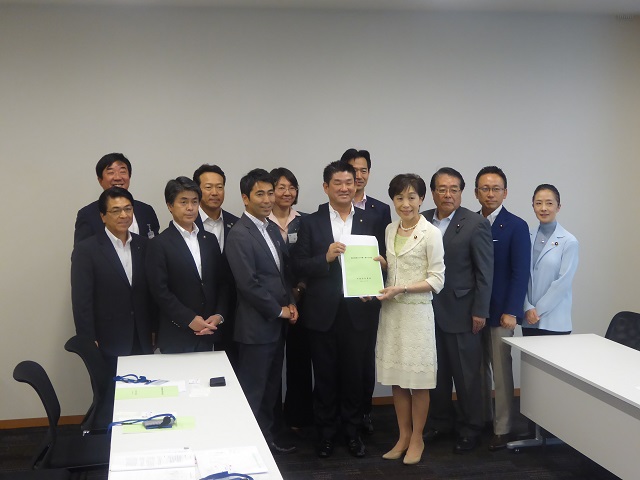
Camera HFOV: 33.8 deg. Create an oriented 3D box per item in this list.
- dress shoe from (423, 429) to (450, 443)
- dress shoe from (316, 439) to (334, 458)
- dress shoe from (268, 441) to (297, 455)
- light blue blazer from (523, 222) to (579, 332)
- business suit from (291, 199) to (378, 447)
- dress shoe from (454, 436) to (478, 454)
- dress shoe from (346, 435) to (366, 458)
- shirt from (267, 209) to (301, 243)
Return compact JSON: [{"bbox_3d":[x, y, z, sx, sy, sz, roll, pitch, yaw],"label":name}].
[{"bbox_3d":[0.704,1.193,6.600,0.105,0.105,0.280,3,6,39],"label":"dress shoe"},{"bbox_3d":[0.035,1.224,6.344,0.105,0.105,0.285,0,5,10],"label":"dress shoe"},{"bbox_3d":[-0.257,1.222,6.426,0.105,0.105,0.280,-4,6,-37],"label":"dress shoe"},{"bbox_3d":[1.424,0.236,6.537,0.390,0.688,0.250,1,5,25],"label":"light blue blazer"},{"bbox_3d":[0.096,0.501,6.291,0.520,1.446,0.320,-1,5,-6],"label":"business suit"},{"bbox_3d":[0.898,1.208,6.369,0.105,0.105,0.280,1,5,25],"label":"dress shoe"},{"bbox_3d":[0.221,1.222,6.337,0.105,0.105,0.285,-2,5,-12],"label":"dress shoe"},{"bbox_3d":[-0.225,0.069,6.687,0.380,0.550,0.230,-1,5,-1],"label":"shirt"}]

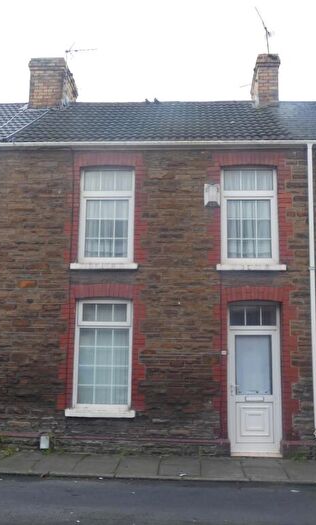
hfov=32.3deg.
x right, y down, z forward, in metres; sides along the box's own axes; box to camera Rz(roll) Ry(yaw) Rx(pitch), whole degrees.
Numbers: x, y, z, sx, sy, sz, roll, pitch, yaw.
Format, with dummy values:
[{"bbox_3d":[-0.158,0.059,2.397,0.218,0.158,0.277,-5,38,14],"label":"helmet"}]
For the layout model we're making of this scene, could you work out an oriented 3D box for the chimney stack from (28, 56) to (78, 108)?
[{"bbox_3d":[-2.716,-4.373,14.258,0.960,1.314,1.420,0,-7,3],"label":"chimney stack"}]

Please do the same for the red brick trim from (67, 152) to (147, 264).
[{"bbox_3d":[-0.890,-0.961,9.535,1.442,1.967,0.130,0,-9,4],"label":"red brick trim"}]

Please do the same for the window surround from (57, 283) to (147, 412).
[{"bbox_3d":[-0.907,1.408,9.175,1.449,2.060,0.130,0,-9,4],"label":"window surround"}]

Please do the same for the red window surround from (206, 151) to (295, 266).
[{"bbox_3d":[1.520,-0.886,9.021,1.387,1.901,0.130,0,-7,3],"label":"red window surround"}]

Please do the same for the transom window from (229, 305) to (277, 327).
[{"bbox_3d":[1.590,0.893,9.139,0.811,0.374,0.070,0,-9,3],"label":"transom window"}]

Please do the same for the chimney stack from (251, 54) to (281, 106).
[{"bbox_3d":[2.648,-4.160,13.489,0.559,1.311,1.400,0,-9,4],"label":"chimney stack"}]

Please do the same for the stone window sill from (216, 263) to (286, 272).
[{"bbox_3d":[1.511,0.093,8.870,1.109,0.100,0.180,0,-7,3],"label":"stone window sill"}]

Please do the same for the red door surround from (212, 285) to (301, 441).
[{"bbox_3d":[1.597,1.644,8.976,1.406,2.494,0.130,0,-9,4],"label":"red door surround"}]

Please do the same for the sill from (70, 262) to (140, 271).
[{"bbox_3d":[-0.876,0.077,9.007,1.107,0.099,0.180,0,-7,3],"label":"sill"}]

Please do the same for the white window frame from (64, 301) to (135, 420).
[{"bbox_3d":[-0.902,1.545,8.849,1.124,1.865,0.240,0,-7,3],"label":"white window frame"}]

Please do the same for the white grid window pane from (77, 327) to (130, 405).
[{"bbox_3d":[-0.905,1.745,9.197,0.847,1.248,0.025,0,-9,4],"label":"white grid window pane"}]

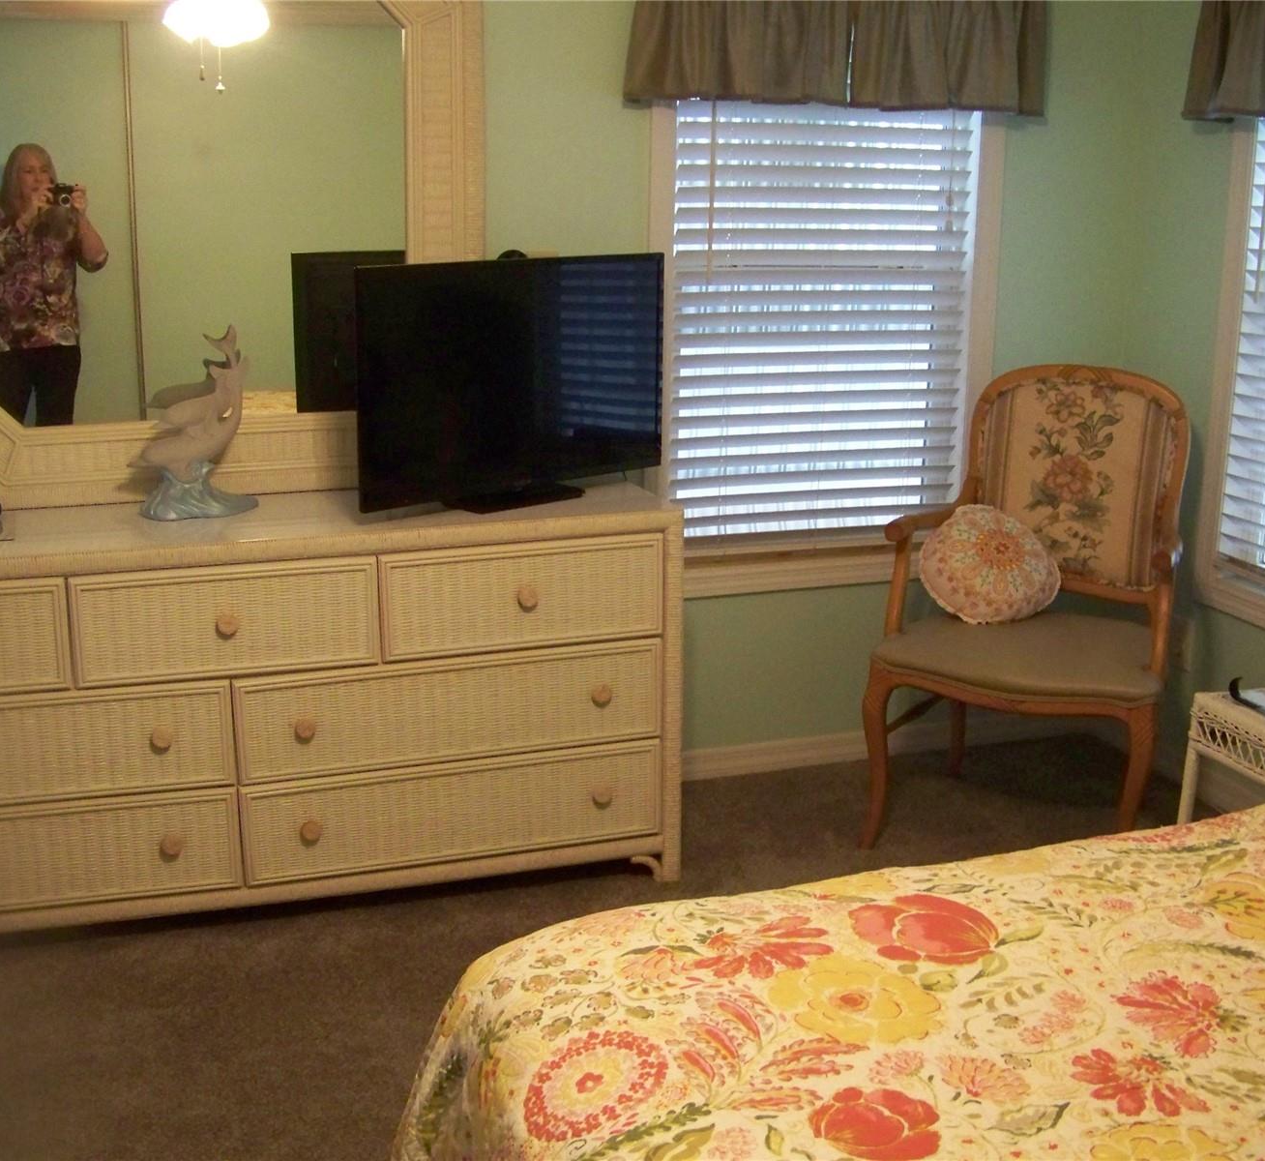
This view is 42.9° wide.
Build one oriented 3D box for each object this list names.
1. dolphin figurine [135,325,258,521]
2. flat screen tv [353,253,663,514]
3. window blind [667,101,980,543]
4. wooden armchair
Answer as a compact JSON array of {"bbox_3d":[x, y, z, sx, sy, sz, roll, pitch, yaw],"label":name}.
[{"bbox_3d":[-0.819,-0.293,2.985,0.229,0.350,0.130,-4,15,-15],"label":"dolphin figurine"},{"bbox_3d":[-0.230,-0.388,3.122,0.725,0.461,0.180,-12,19,-39],"label":"flat screen tv"},{"bbox_3d":[0.428,-0.657,3.634,0.707,1.150,0.060,-4,15,-15],"label":"window blind"},{"bbox_3d":[0.841,0.073,3.338,0.600,0.984,0.620,7,16,25],"label":"wooden armchair"}]

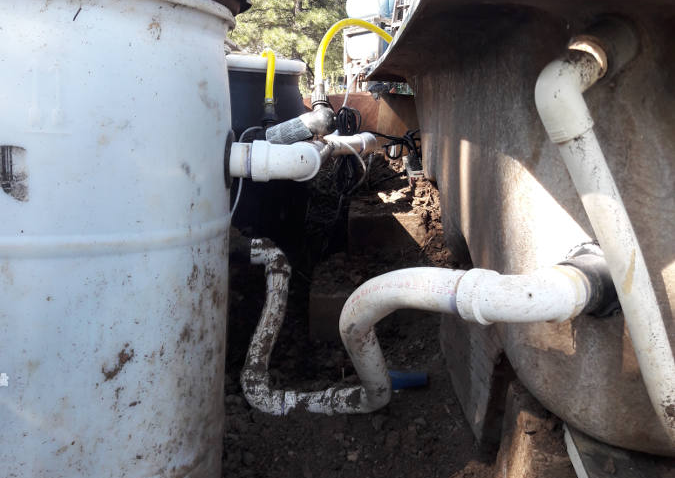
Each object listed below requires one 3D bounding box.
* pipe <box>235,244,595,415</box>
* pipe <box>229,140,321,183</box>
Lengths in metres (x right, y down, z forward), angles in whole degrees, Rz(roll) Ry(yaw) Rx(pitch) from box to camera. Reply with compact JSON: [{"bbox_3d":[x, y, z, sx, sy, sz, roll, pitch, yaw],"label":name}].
[{"bbox_3d":[0.024,0.175,1.254,0.260,0.427,1.025,-1,8,-24],"label":"pipe"},{"bbox_3d":[-0.088,-0.109,1.055,0.132,0.060,0.092,3,10,0],"label":"pipe"}]

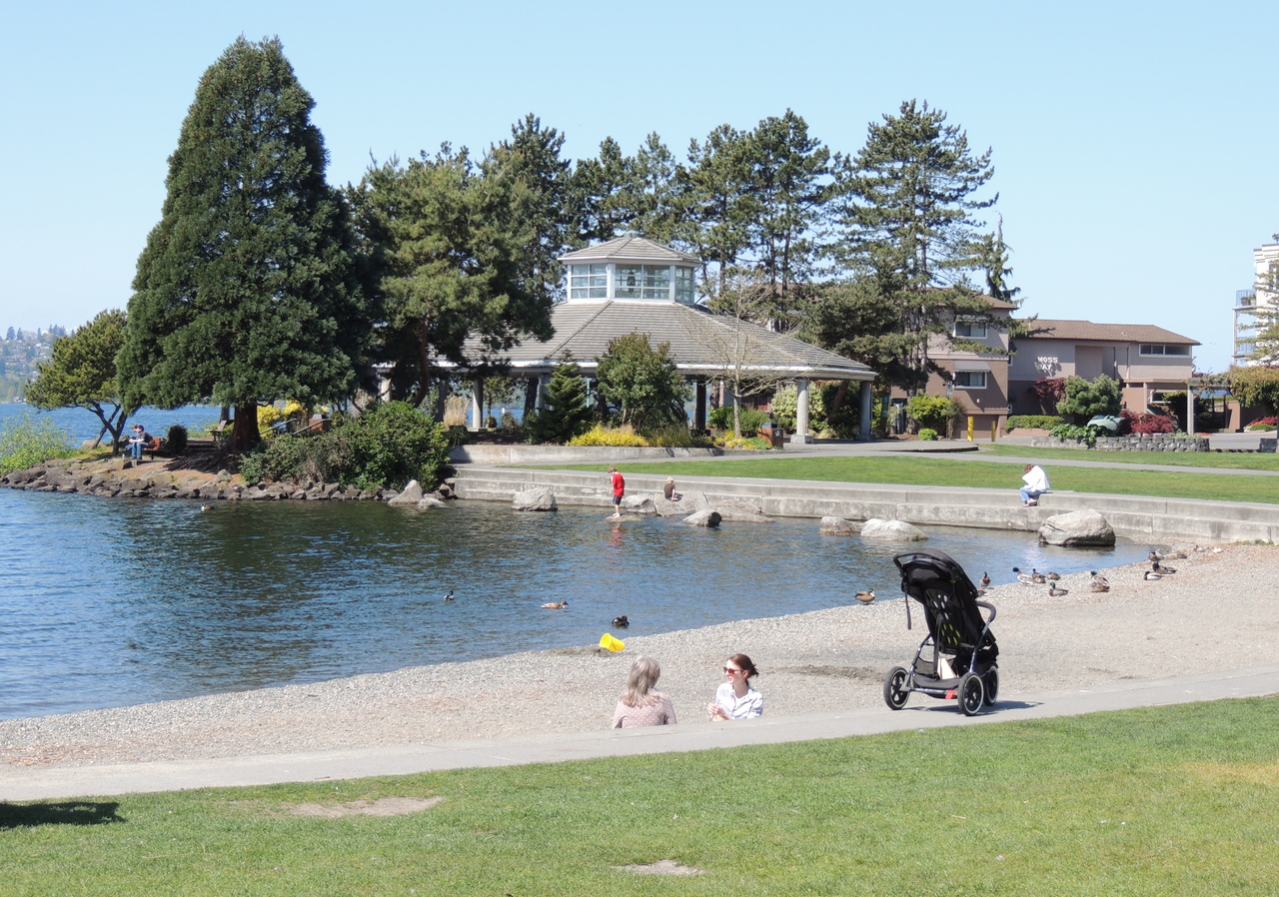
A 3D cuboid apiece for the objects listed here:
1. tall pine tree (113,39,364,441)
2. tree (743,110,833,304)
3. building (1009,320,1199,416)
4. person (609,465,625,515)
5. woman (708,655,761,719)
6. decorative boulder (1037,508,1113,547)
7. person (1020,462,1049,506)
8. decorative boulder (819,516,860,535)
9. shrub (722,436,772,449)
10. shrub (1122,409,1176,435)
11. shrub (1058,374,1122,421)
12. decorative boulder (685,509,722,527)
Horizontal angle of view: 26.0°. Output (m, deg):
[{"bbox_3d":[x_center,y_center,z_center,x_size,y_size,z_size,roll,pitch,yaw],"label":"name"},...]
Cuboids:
[{"bbox_3d":[-14.583,-7.485,102.000,9.100,15.300,8.800,0,1,0],"label":"tall pine tree"},{"bbox_3d":[7.545,-8.855,140.003,4.700,16.665,4.700,1,1,0],"label":"tree"},{"bbox_3d":[27.468,-4.193,164.000,11.600,7.000,7.200,0,1,-14],"label":"building"},{"bbox_3d":[-0.644,1.178,76.000,0.420,1.400,0.420,0,1,0],"label":"person"},{"bbox_3d":[0.612,1.914,20.068,0.600,0.840,0.750,1,1,40],"label":"woman"},{"bbox_3d":[10.049,1.833,63.700,1.720,0.870,1.400,1,1,9],"label":"decorative boulder"},{"bbox_3d":[9.840,0.921,69.000,0.720,1.080,0.520,0,1,-36],"label":"person"},{"bbox_3d":[4.634,1.810,64.100,0.980,0.470,0.800,1,1,0],"label":"decorative boulder"},{"bbox_3d":[4.225,-0.253,108.000,1.850,0.560,1.300,1,1,0],"label":"shrub"},{"bbox_3d":[20.261,-1.032,110.500,2.200,1.070,1.900,1,1,10],"label":"shrub"},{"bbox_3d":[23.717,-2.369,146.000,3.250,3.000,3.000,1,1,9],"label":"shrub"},{"bbox_3d":[1.658,1.827,72.400,0.980,0.440,0.800,0,1,0],"label":"decorative boulder"}]

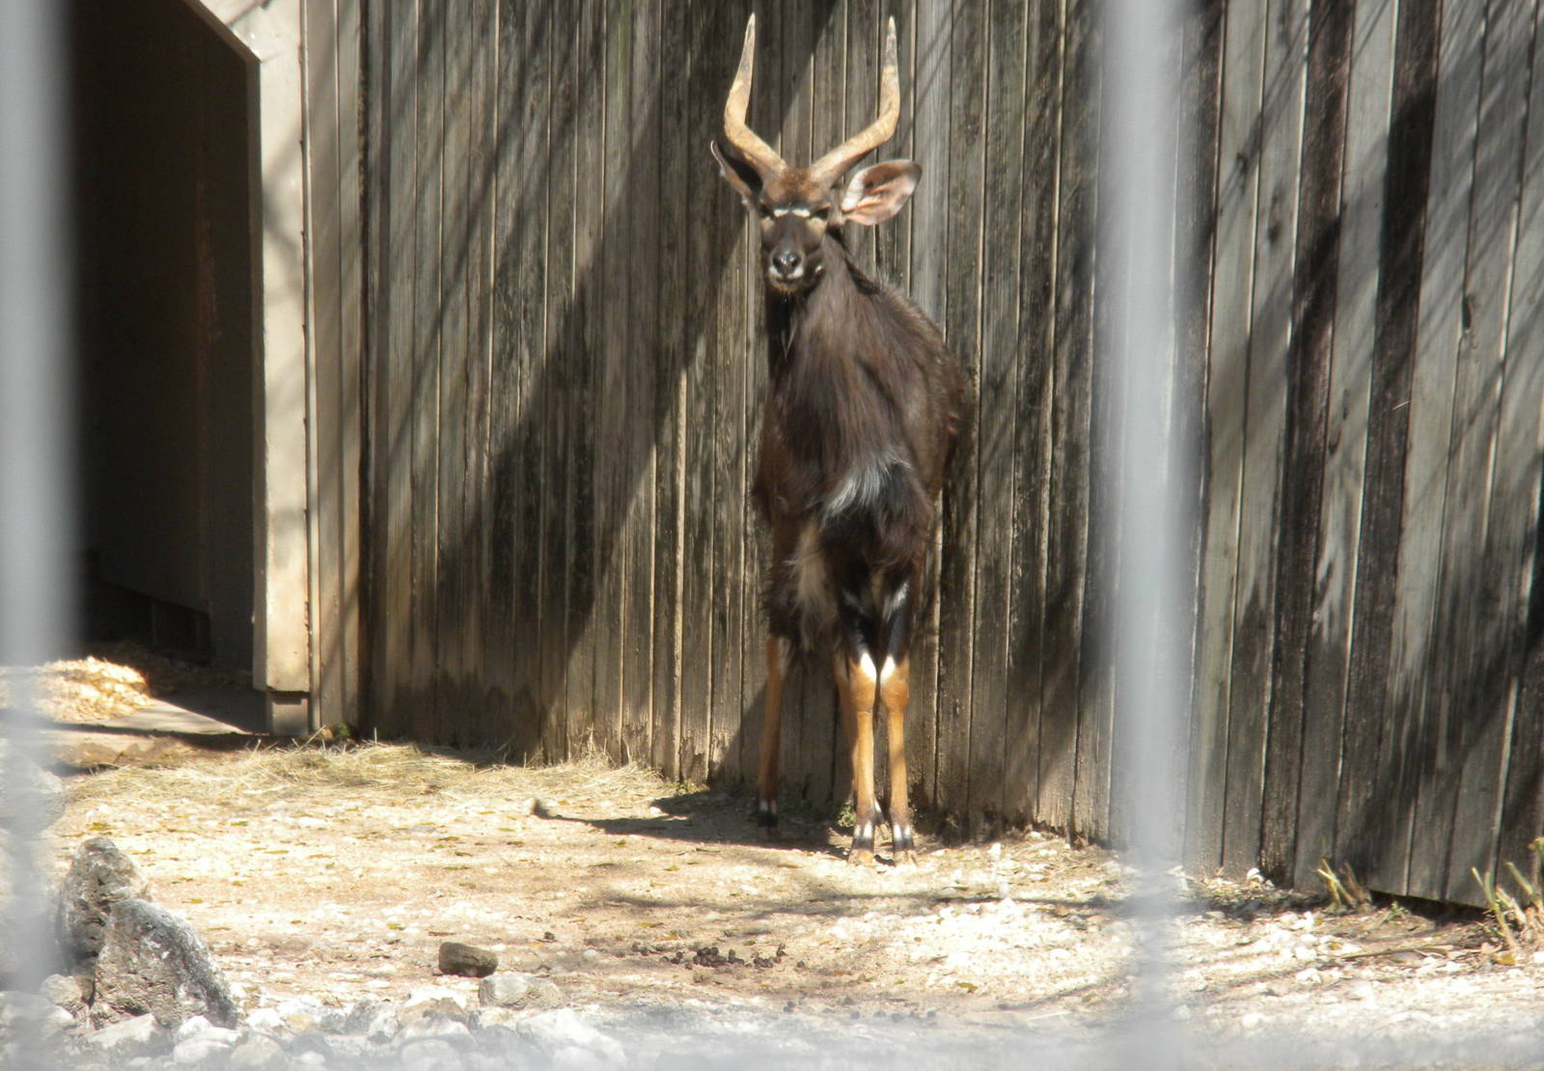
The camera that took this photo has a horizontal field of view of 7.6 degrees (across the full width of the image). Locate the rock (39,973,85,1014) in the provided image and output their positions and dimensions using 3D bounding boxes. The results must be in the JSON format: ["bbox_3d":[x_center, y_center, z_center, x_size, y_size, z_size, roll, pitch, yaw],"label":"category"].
[{"bbox_3d":[-1.148,0.742,18.750,0.074,0.068,0.068,0,3,0],"label":"rock"}]

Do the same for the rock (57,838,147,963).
[{"bbox_3d":[-1.099,0.617,19.050,0.150,0.240,0.140,0,3,0],"label":"rock"}]

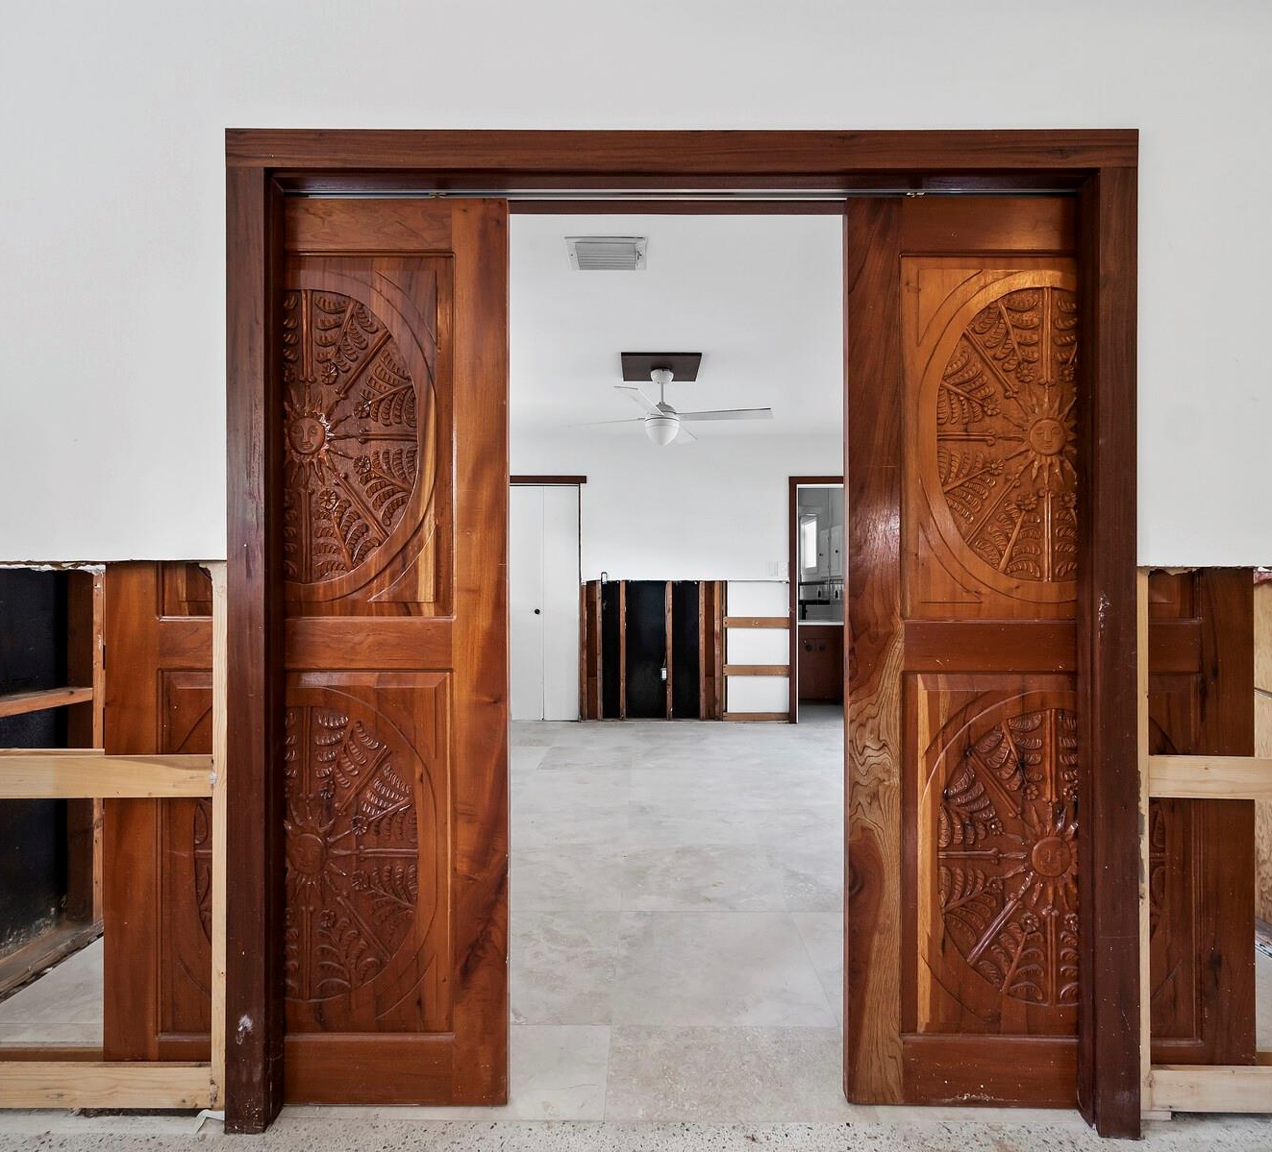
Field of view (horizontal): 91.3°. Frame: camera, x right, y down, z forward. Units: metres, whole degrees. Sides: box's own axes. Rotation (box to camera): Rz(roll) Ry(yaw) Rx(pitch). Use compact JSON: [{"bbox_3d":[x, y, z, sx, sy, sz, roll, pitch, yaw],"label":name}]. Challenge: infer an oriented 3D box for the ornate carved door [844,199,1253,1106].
[{"bbox_3d":[0.936,0.170,1.420,0.914,2.044,0.045,0,0,0],"label":"ornate carved door"}]

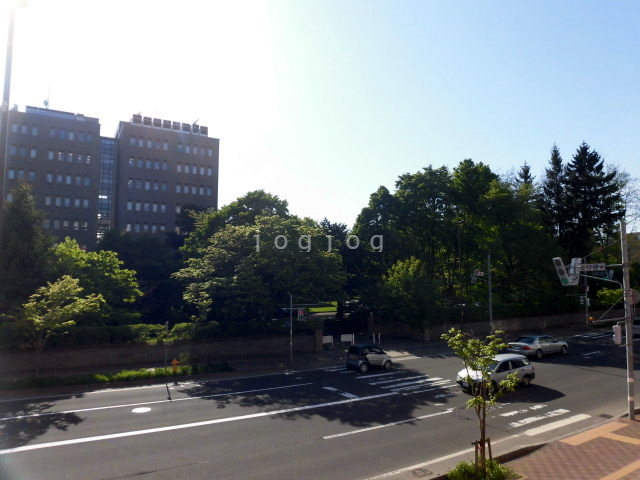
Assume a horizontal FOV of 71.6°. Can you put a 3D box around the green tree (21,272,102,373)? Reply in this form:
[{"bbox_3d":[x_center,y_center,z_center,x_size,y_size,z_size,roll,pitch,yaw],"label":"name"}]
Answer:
[{"bbox_3d":[-12.042,3.977,20.749,3.600,4.712,3.400,3,-5,-30],"label":"green tree"}]

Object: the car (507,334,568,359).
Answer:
[{"bbox_3d":[14.777,7.026,29.777,4.650,1.440,1.750,3,-5,-31],"label":"car"}]

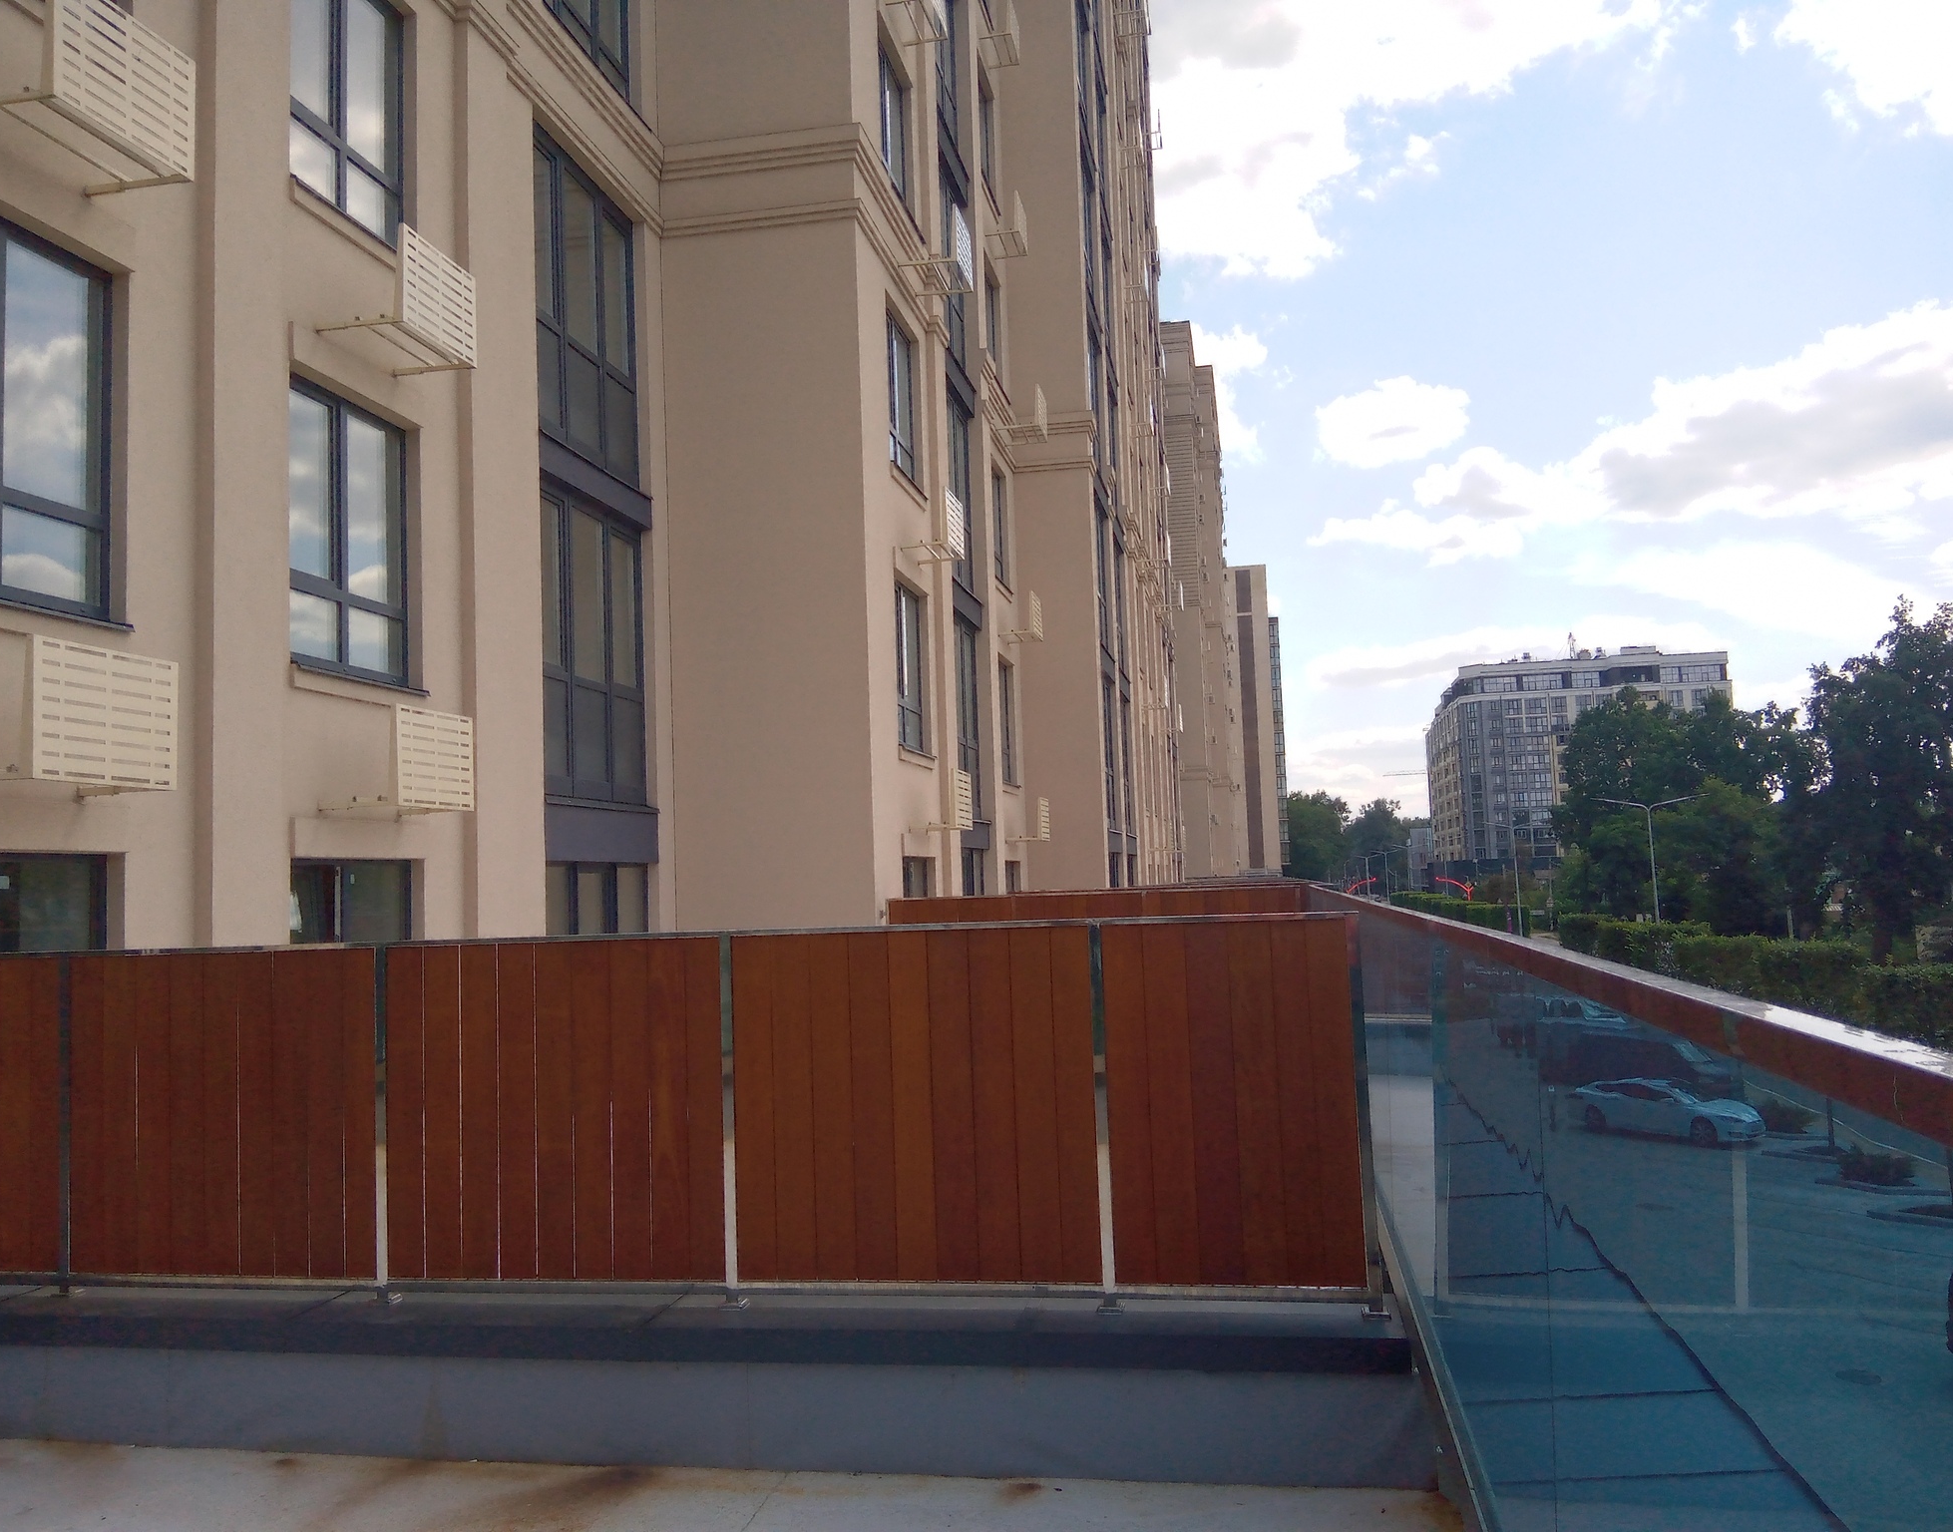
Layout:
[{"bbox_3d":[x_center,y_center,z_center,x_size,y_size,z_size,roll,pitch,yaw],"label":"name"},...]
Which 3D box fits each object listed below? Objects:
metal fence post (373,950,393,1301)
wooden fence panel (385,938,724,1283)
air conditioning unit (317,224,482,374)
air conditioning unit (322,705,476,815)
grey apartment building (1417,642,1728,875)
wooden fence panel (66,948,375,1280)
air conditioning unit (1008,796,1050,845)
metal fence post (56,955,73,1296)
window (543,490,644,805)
[{"bbox_3d":[-1.962,1.171,5.446,0.044,1.162,0.044,-3,-4,10],"label":"metal fence post"},{"bbox_3d":[-1.370,1.108,5.343,1.162,1.099,0.030,-3,-4,10],"label":"wooden fence panel"},{"bbox_3d":[-3.703,-2.967,10.615,0.581,0.625,0.946,-3,-4,10],"label":"air conditioning unit"},{"bbox_3d":[-3.592,-0.013,10.280,0.531,0.624,0.900,-3,-4,10],"label":"air conditioning unit"},{"bbox_3d":[104.488,3.700,289.011,42.000,42.000,45.000,-3,-4,10],"label":"grey apartment building"},{"bbox_3d":[-2.547,1.169,5.579,1.142,1.088,0.035,-3,-4,10],"label":"wooden fence panel"},{"bbox_3d":[0.743,0.802,23.909,0.542,0.625,0.936,-3,-4,10],"label":"air conditioning unit"},{"bbox_3d":[-3.117,1.224,5.649,0.044,1.146,0.044,-3,-4,10],"label":"metal fence post"},{"bbox_3d":[-3.341,-0.995,14.256,0.150,2.645,2.468,-3,-4,10],"label":"window"}]

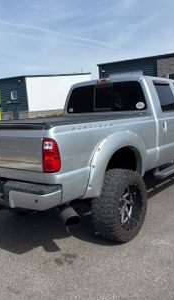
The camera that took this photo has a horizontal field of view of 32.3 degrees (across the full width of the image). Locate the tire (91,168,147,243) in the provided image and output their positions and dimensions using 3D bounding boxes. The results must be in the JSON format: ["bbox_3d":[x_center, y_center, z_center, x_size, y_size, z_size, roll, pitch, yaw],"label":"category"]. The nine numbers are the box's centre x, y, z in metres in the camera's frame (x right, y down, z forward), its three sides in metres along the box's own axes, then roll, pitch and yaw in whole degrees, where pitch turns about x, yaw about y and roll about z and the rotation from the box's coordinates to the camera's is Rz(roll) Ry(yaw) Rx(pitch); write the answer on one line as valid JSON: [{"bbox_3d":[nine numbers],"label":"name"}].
[{"bbox_3d":[0.440,0.708,3.858,0.335,0.925,0.925,2,9,38],"label":"tire"}]

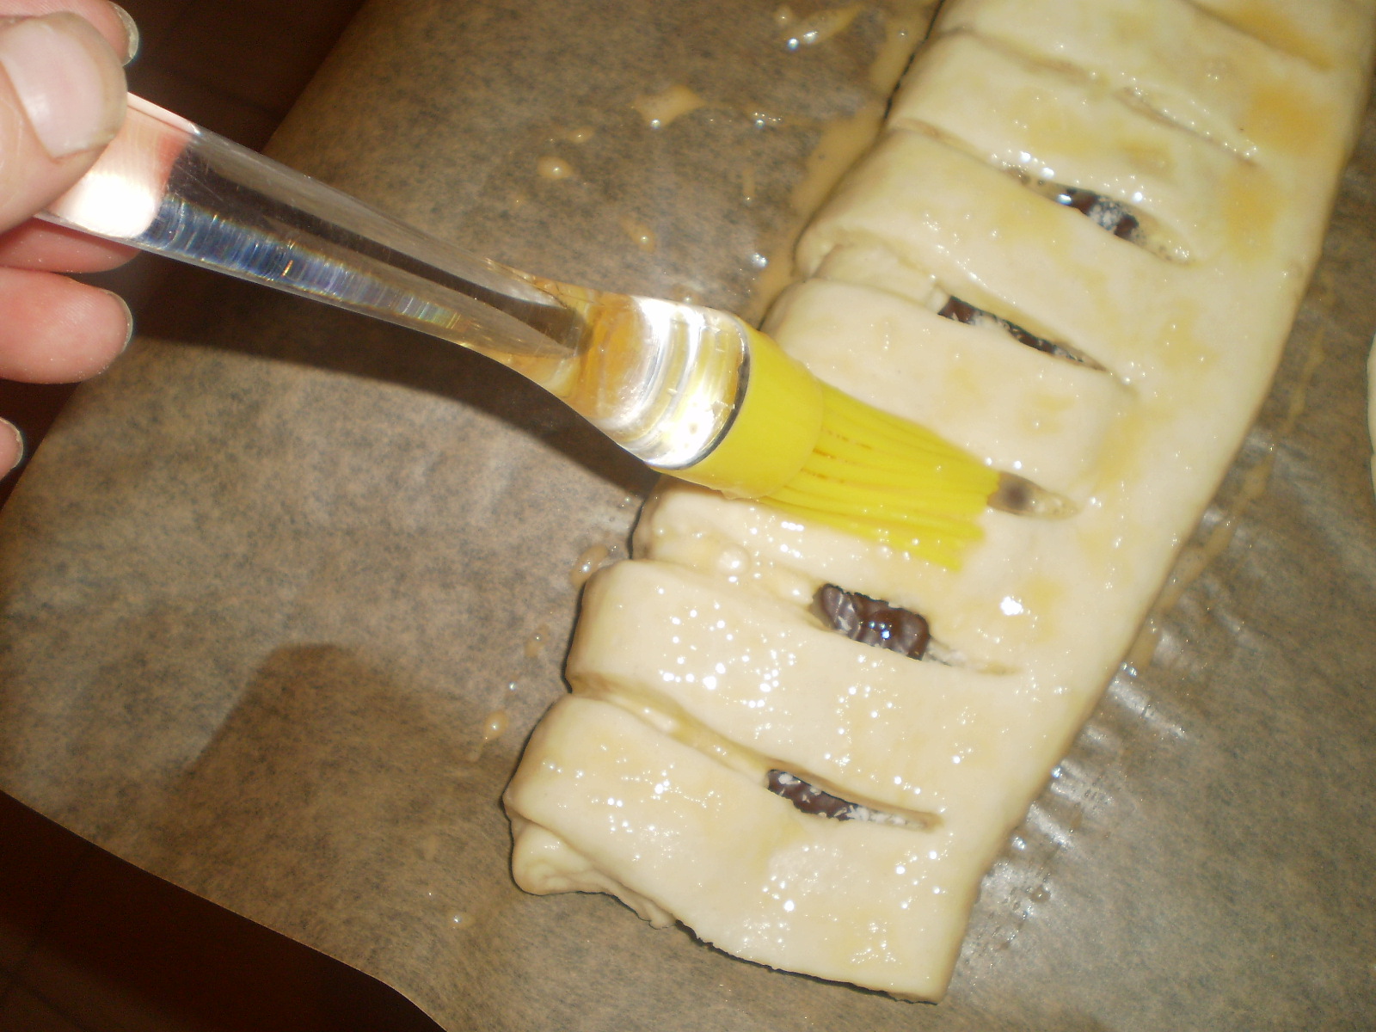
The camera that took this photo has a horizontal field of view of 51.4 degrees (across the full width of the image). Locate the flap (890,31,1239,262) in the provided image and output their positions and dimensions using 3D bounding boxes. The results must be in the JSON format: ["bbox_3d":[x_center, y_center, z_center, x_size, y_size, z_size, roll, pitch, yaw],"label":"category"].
[{"bbox_3d":[0.111,-0.107,0.425,0.099,0.018,0.040,26,69,7],"label":"flap"}]

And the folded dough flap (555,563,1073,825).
[{"bbox_3d":[0.024,0.045,0.359,0.114,0.018,0.036,16,68,3],"label":"folded dough flap"}]

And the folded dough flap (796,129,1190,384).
[{"bbox_3d":[0.088,-0.073,0.410,0.100,0.018,0.047,24,69,7],"label":"folded dough flap"}]

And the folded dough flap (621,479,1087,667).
[{"bbox_3d":[0.042,0.011,0.374,0.110,0.018,0.037,12,68,2],"label":"folded dough flap"}]

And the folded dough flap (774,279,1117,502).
[{"bbox_3d":[0.064,-0.030,0.392,0.101,0.018,0.044,15,68,3],"label":"folded dough flap"}]

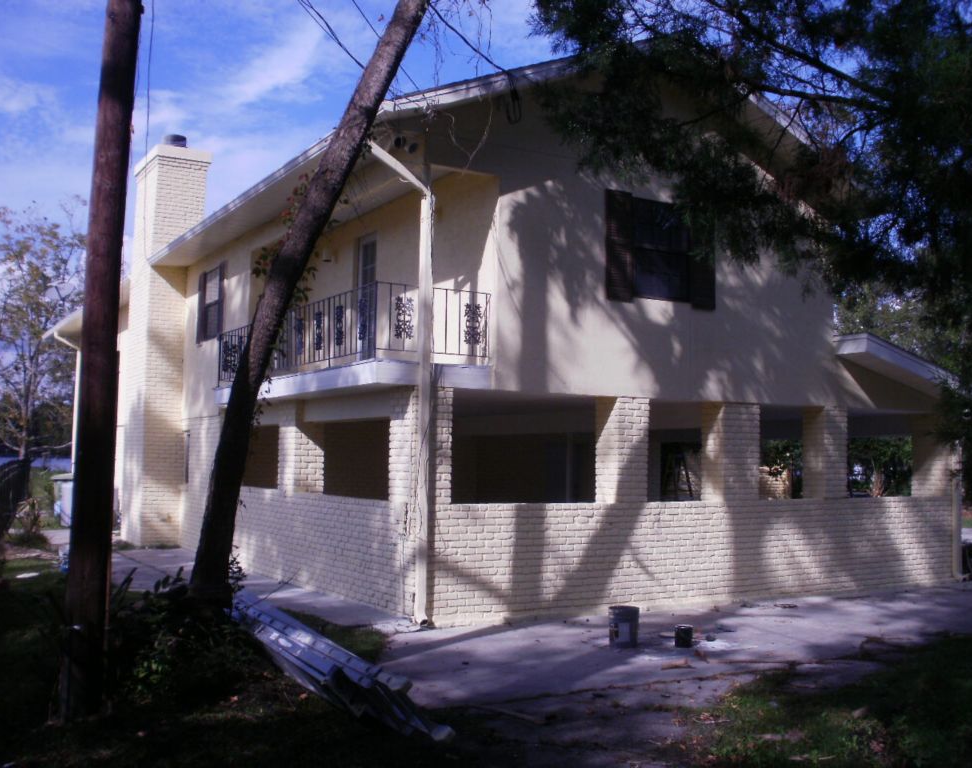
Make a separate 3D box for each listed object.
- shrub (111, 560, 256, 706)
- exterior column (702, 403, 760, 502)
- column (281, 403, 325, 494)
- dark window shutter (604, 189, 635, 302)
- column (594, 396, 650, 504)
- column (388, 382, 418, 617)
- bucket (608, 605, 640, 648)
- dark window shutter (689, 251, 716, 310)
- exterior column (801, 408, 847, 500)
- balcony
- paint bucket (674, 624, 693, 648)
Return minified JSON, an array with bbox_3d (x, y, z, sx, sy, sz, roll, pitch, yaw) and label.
[{"bbox_3d":[-2.323,1.824,8.150,1.030,0.950,0.950,2,-4,-16],"label":"shrub"},{"bbox_3d":[3.082,0.847,13.429,0.594,1.211,0.396,3,-5,-30],"label":"exterior column"},{"bbox_3d":[-2.541,0.867,14.661,0.407,1.207,0.651,3,-5,-30],"label":"column"},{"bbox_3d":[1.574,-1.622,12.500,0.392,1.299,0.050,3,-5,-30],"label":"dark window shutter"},{"bbox_3d":[1.607,0.774,12.587,0.481,1.222,0.396,3,-5,-30],"label":"column"},{"bbox_3d":[-0.708,1.271,11.385,0.440,2.455,0.581,3,-5,-30],"label":"column"},{"bbox_3d":[1.325,2.327,10.201,0.291,0.360,0.291,1,-4,0],"label":"bucket"},{"bbox_3d":[2.693,-1.557,13.103,0.376,1.300,0.044,3,-5,-30],"label":"dark window shutter"},{"bbox_3d":[4.556,0.926,14.338,0.435,1.209,0.405,3,-5,-30],"label":"exterior column"},{"bbox_3d":[-1.976,-0.425,13.730,1.369,0.858,5.806,3,-5,-30],"label":"balcony"},{"bbox_3d":[1.902,2.421,10.211,0.168,0.194,0.168,1,-4,0],"label":"paint bucket"}]

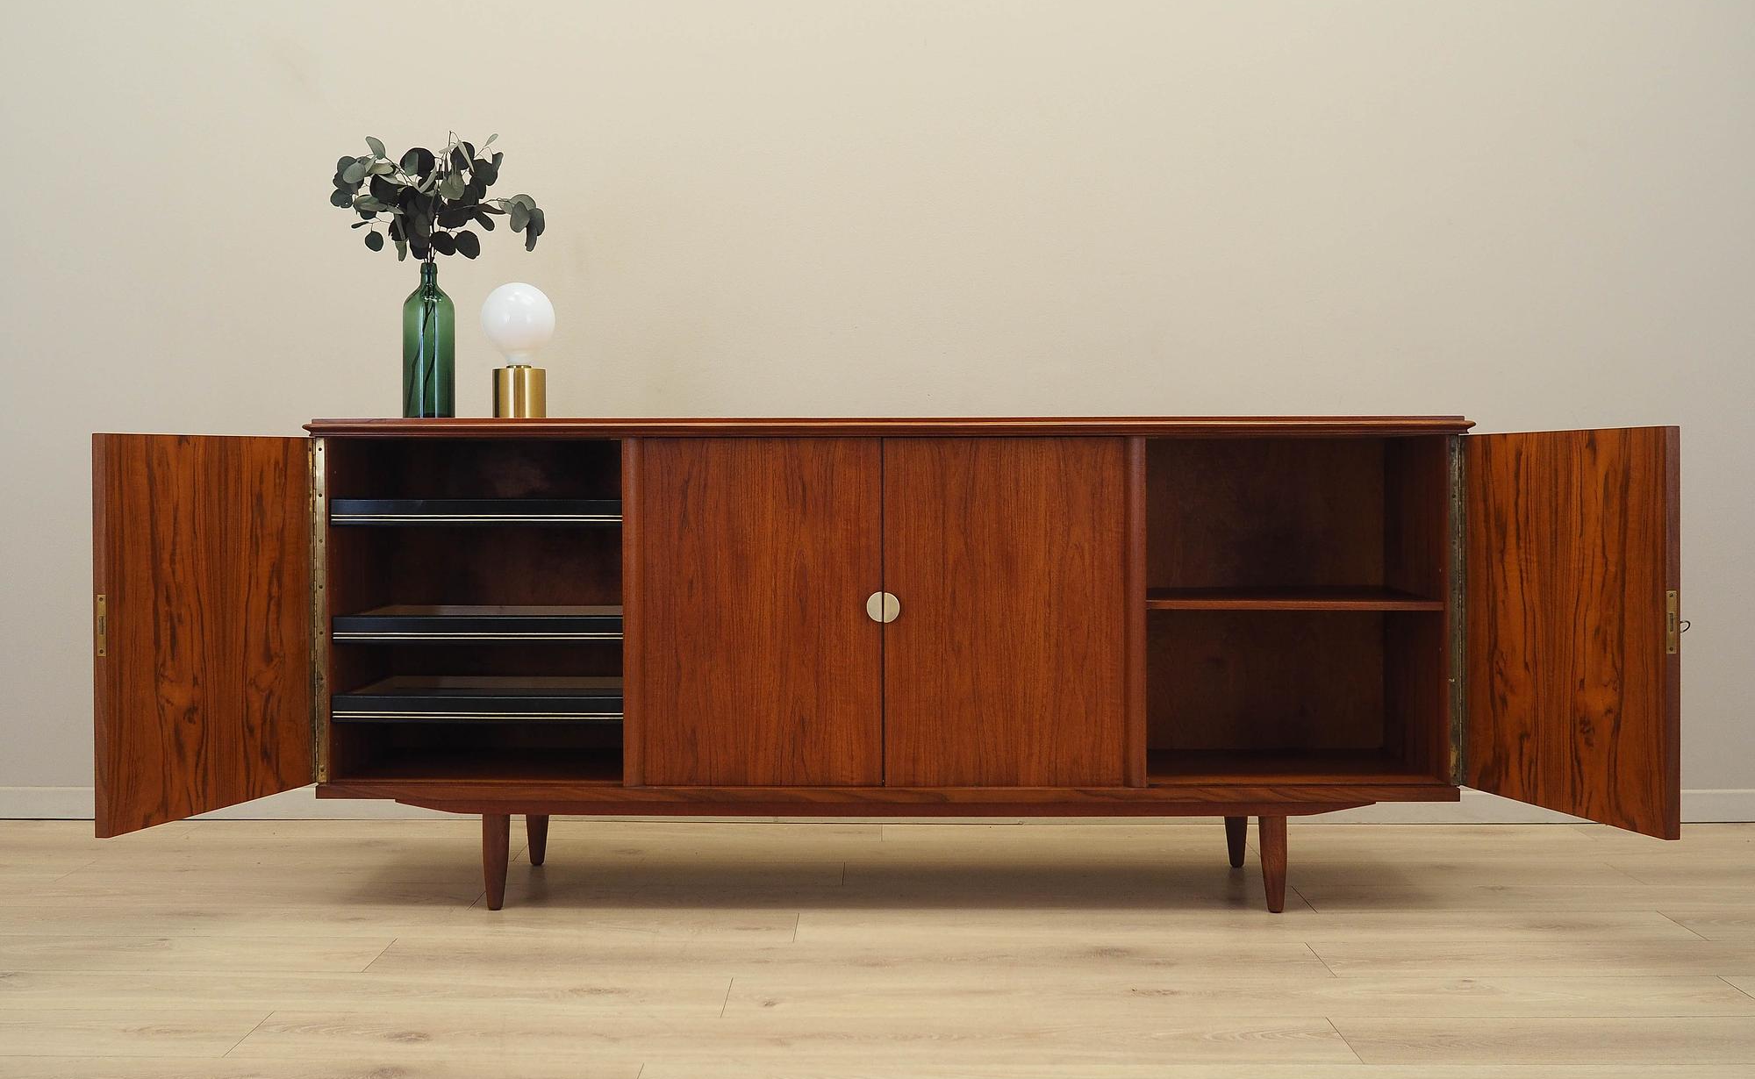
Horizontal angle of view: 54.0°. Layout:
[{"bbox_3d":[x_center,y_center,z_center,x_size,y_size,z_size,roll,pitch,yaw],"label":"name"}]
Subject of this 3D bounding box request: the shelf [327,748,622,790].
[{"bbox_3d":[-0.665,0.408,3.072,0.501,0.018,0.378,0,2,1],"label":"shelf"}]

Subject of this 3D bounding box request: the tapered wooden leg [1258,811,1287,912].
[{"bbox_3d":[0.646,0.529,2.814,0.045,0.163,0.045,0,2,1],"label":"tapered wooden leg"}]

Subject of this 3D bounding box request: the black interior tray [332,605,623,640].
[{"bbox_3d":[-0.642,0.142,2.963,0.477,0.041,0.330,0,2,1],"label":"black interior tray"}]

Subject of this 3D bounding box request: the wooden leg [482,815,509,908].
[{"bbox_3d":[-0.648,0.546,2.930,0.047,0.165,0.047,0,2,1],"label":"wooden leg"}]

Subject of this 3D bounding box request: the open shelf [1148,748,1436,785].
[{"bbox_3d":[0.674,0.390,2.938,0.479,0.022,0.360,0,2,1],"label":"open shelf"}]

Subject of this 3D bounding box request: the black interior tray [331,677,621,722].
[{"bbox_3d":[-0.642,0.271,2.968,0.479,0.043,0.330,0,2,1],"label":"black interior tray"}]

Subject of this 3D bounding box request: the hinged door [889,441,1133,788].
[{"bbox_3d":[0.213,0.120,2.864,0.407,0.578,0.022,0,2,1],"label":"hinged door"}]

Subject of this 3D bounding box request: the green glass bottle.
[{"bbox_3d":[-0.763,-0.335,2.945,0.088,0.273,0.088,0,2,1],"label":"green glass bottle"}]

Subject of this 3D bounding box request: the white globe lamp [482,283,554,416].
[{"bbox_3d":[-0.634,-0.329,3.042,0.129,0.246,0.129,0,2,1],"label":"white globe lamp"}]

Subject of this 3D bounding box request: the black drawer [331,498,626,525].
[{"bbox_3d":[-0.641,-0.050,2.957,0.475,0.039,0.330,0,2,1],"label":"black drawer"}]

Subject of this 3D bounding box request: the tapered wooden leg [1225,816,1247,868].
[{"bbox_3d":[0.675,0.533,3.239,0.047,0.165,0.047,0,2,1],"label":"tapered wooden leg"}]

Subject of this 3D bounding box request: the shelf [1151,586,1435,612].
[{"bbox_3d":[0.697,0.105,3.045,0.493,0.016,0.358,0,2,1],"label":"shelf"}]

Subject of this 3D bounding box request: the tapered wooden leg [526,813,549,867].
[{"bbox_3d":[-0.643,0.534,3.264,0.047,0.165,0.047,0,2,1],"label":"tapered wooden leg"}]

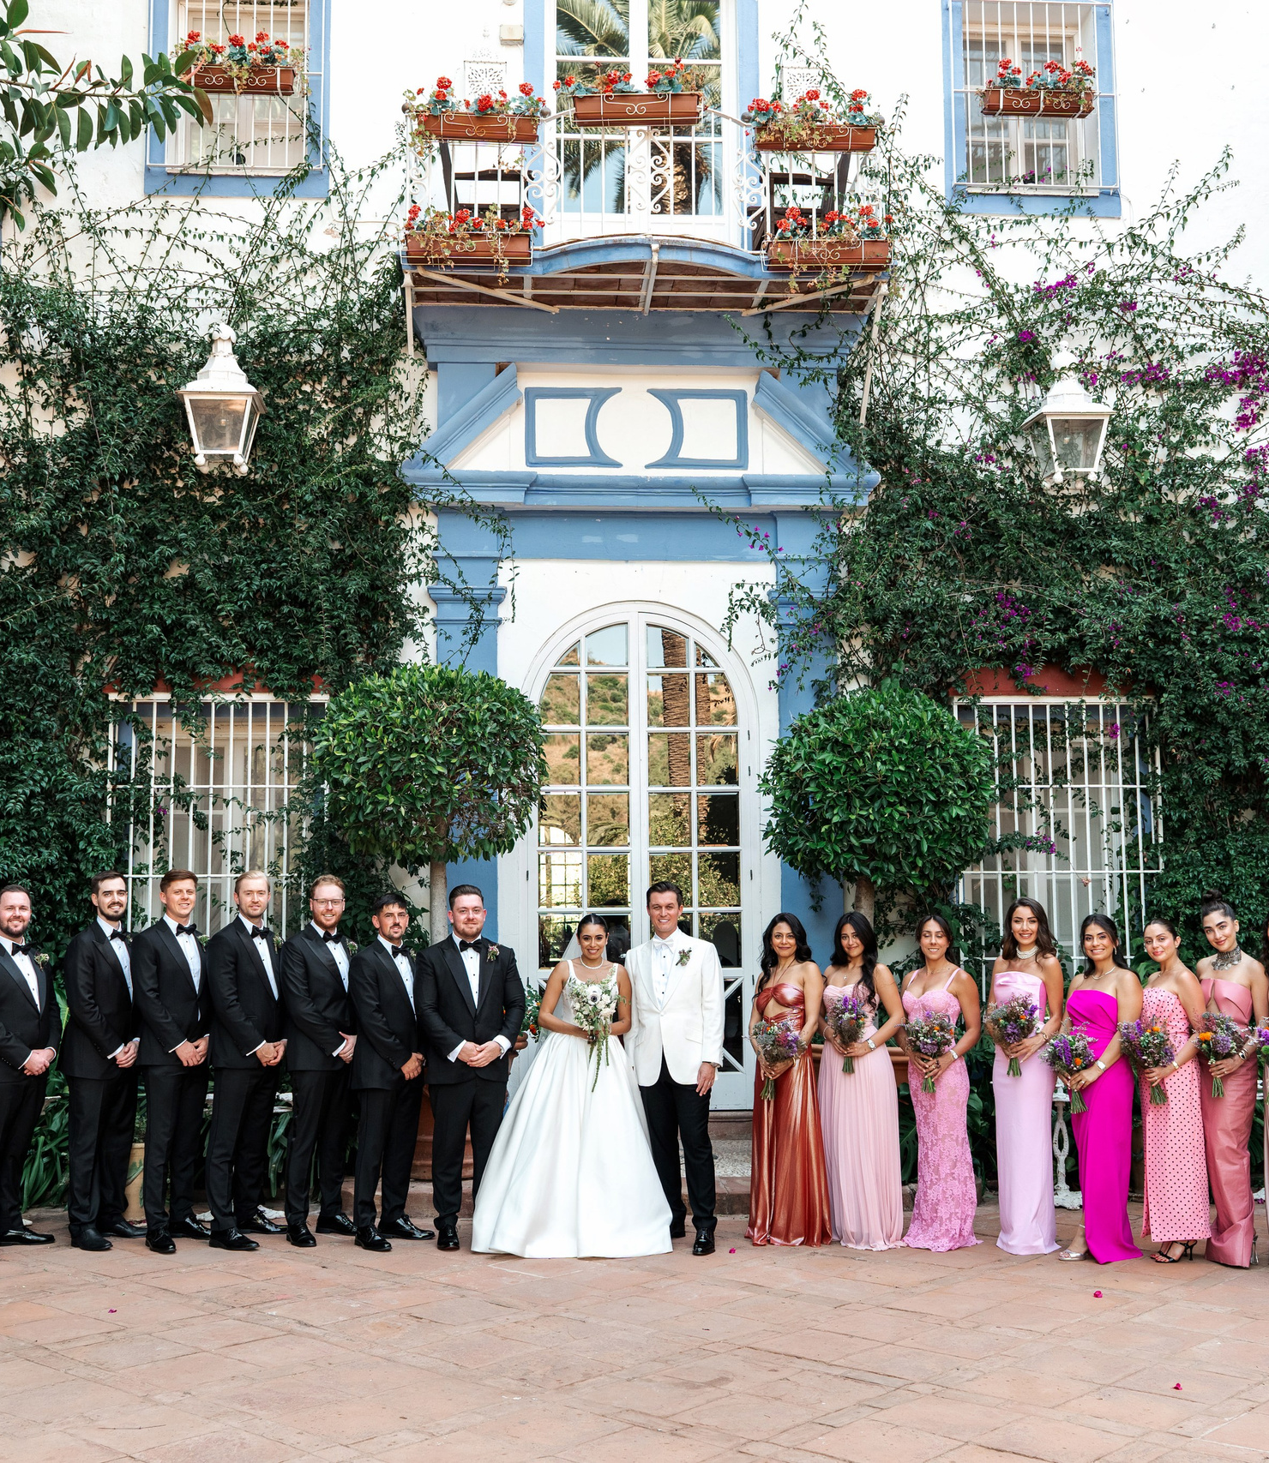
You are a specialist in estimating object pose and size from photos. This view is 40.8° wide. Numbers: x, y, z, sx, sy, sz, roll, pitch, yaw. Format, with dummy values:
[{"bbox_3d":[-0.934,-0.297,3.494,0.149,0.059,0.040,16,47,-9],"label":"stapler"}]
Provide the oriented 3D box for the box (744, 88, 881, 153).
[{"bbox_3d":[1.177,-4.037,11.269,0.890,0.368,0.260,0,-6,-4],"label":"box"}]

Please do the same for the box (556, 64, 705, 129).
[{"bbox_3d":[-0.029,-3.995,10.731,0.905,0.347,0.260,0,-6,-4],"label":"box"}]

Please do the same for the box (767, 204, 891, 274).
[{"bbox_3d":[1.269,-3.227,11.191,0.794,0.406,0.260,0,-6,-4],"label":"box"}]

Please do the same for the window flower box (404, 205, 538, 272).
[{"bbox_3d":[-1.054,-3.184,11.005,0.833,0.376,0.260,0,-6,-4],"label":"window flower box"}]

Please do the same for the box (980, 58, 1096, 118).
[{"bbox_3d":[2.960,-4.743,12.589,0.838,0.376,0.260,0,-6,-4],"label":"box"}]

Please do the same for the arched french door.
[{"bbox_3d":[0.045,0.881,12.195,1.763,3.584,0.140,0,-6,-4],"label":"arched french door"}]

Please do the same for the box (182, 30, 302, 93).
[{"bbox_3d":[-2.792,-4.770,12.144,0.838,0.386,0.260,0,-6,-4],"label":"box"}]

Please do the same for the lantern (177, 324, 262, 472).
[{"bbox_3d":[-2.802,-2.285,11.644,0.507,1.011,0.470,0,-6,-4],"label":"lantern"}]

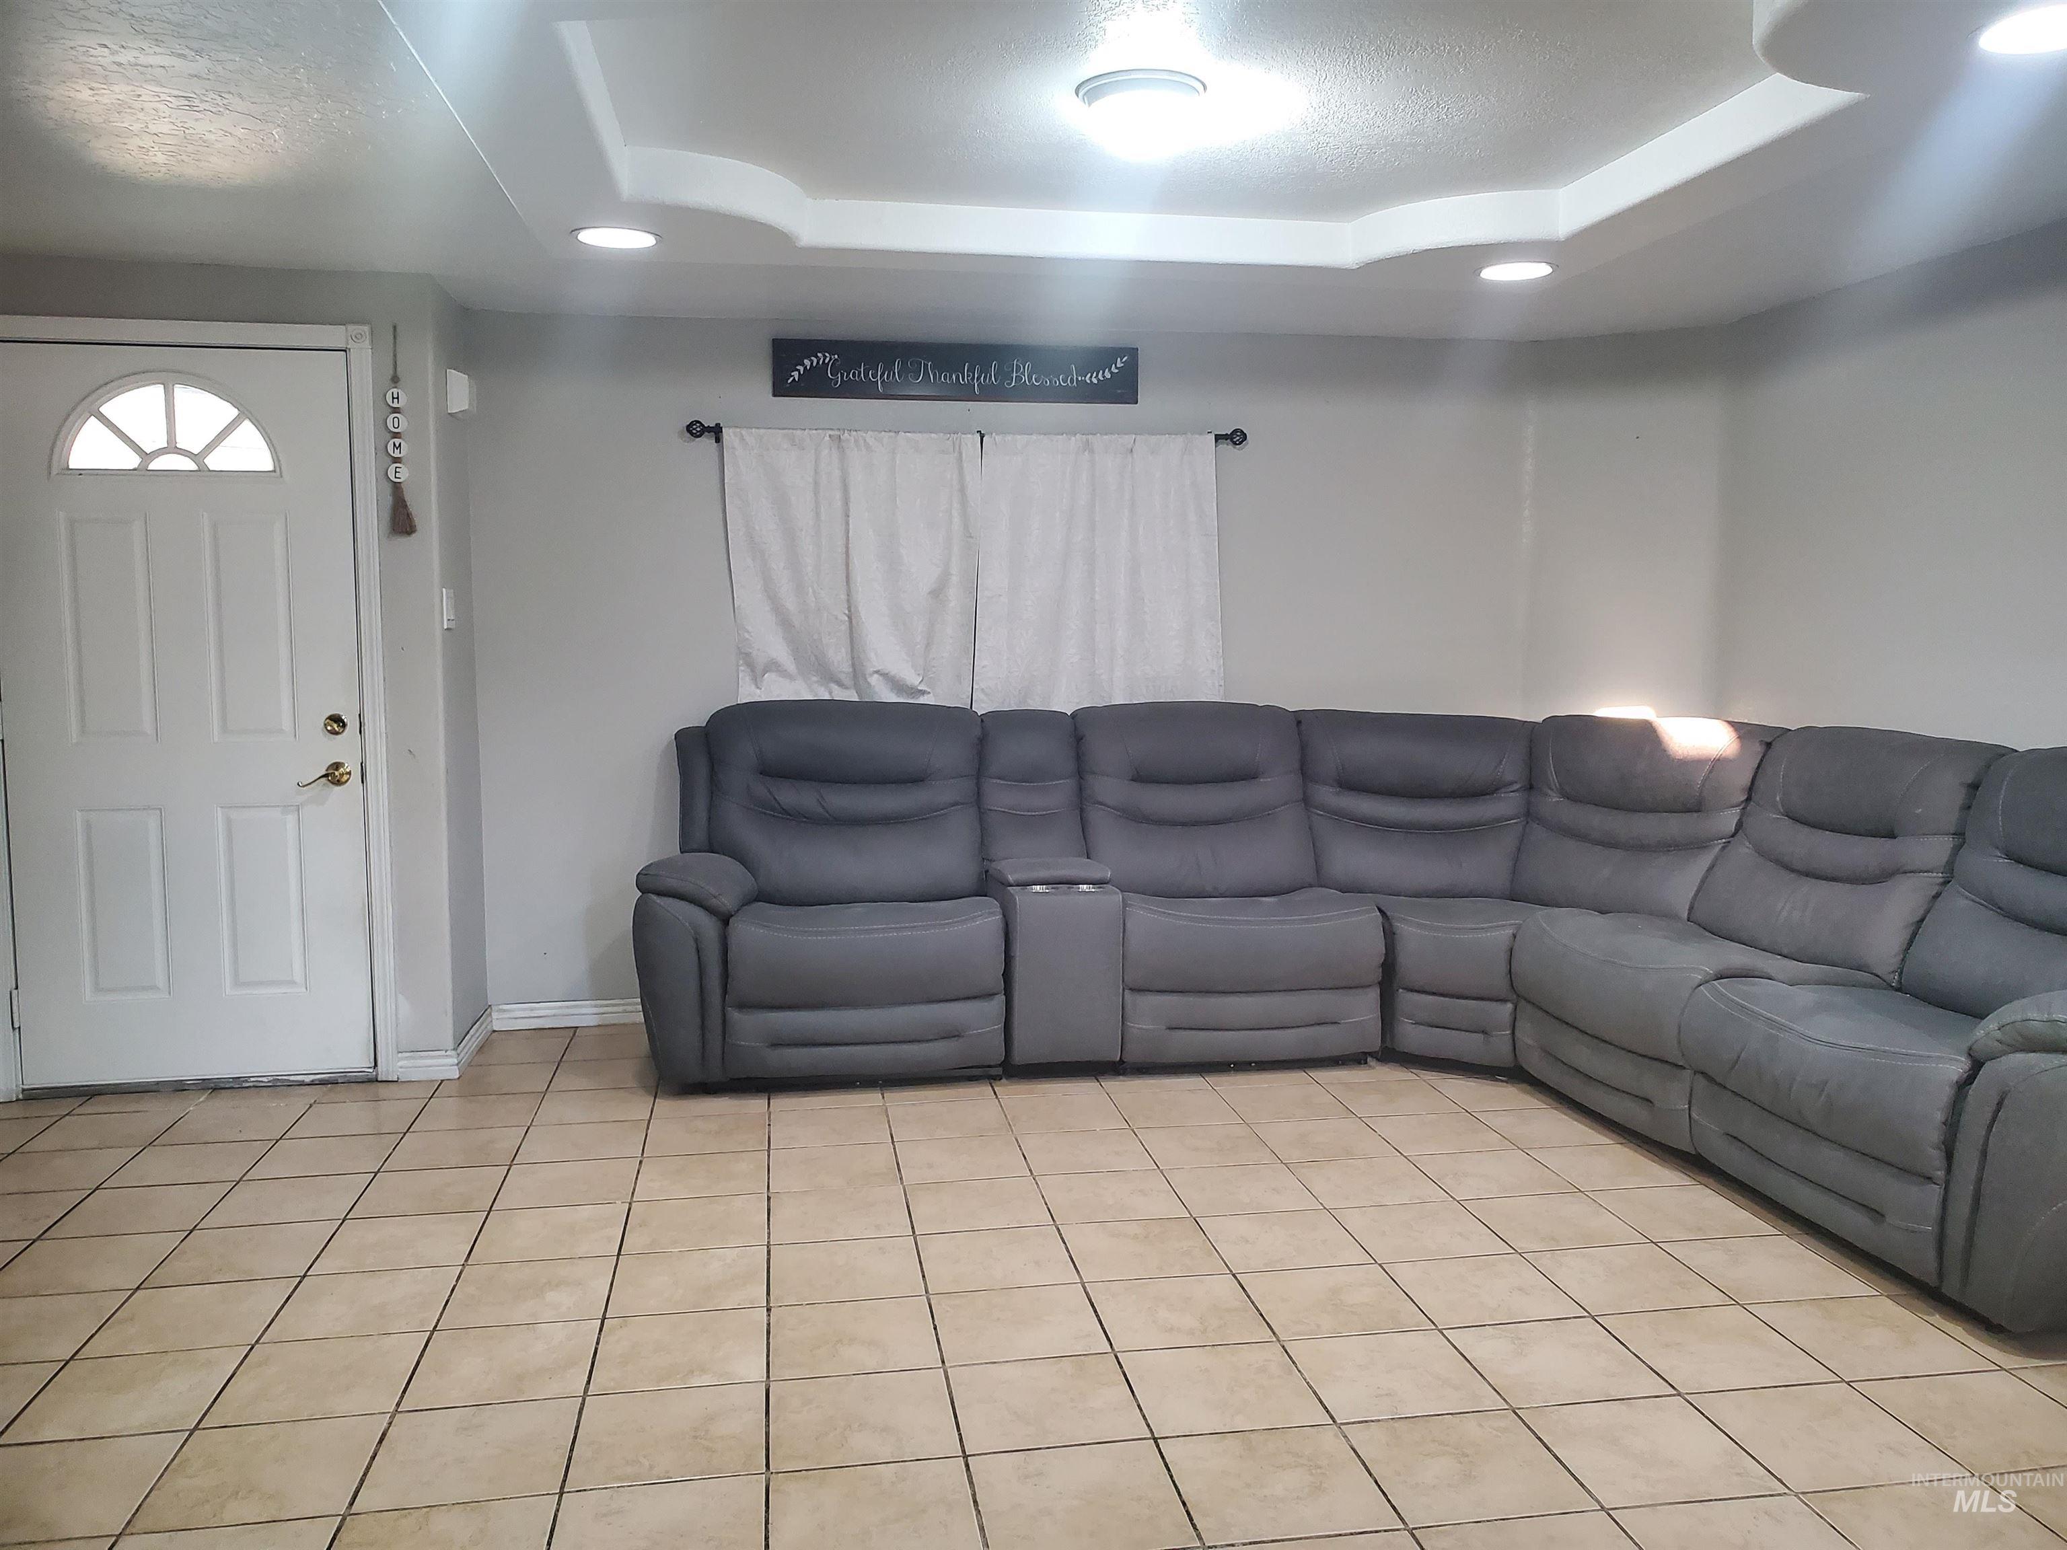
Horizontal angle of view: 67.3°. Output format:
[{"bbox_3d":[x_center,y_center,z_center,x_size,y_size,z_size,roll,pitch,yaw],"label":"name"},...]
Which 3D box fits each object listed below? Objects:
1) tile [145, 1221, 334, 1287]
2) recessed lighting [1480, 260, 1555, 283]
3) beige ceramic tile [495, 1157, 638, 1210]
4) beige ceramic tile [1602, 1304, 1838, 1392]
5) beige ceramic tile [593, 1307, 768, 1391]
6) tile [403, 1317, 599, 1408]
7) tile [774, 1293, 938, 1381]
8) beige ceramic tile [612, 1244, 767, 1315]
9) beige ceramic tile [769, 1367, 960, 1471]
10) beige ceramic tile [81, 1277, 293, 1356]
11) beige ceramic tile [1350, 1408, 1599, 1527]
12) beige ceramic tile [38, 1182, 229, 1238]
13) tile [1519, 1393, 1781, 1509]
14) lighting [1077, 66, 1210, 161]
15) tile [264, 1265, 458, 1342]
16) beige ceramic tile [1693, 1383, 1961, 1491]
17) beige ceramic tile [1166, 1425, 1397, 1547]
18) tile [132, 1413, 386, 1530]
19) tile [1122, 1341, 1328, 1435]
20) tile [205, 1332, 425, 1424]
[{"bbox_3d":[-1.652,1.008,3.260,0.304,0.010,0.299,-1,6,-10],"label":"tile"},{"bbox_3d":[1.345,-1.393,4.310,0.205,0.020,0.205,-1,6,-9],"label":"recessed lighting"},{"bbox_3d":[-1.094,0.969,3.663,0.304,0.010,0.299,-1,6,-10],"label":"beige ceramic tile"},{"bbox_3d":[1.232,1.040,2.813,0.301,0.010,0.295,-1,6,-9],"label":"beige ceramic tile"},{"bbox_3d":[-0.637,1.050,2.824,0.305,0.010,0.303,-1,6,-9],"label":"beige ceramic tile"},{"bbox_3d":[-0.932,1.044,2.743,0.300,0.010,0.300,-1,6,-9],"label":"tile"},{"bbox_3d":[-0.330,1.033,2.844,0.300,0.010,0.300,-1,6,-9],"label":"tile"},{"bbox_3d":[-0.687,1.022,3.120,0.305,0.010,0.303,-1,6,-9],"label":"beige ceramic tile"},{"bbox_3d":[-0.282,1.066,2.561,0.301,0.010,0.295,-1,6,-9],"label":"beige ceramic tile"},{"bbox_3d":[-1.602,1.037,2.964,0.304,0.010,0.299,-1,6,-10],"label":"beige ceramic tile"},{"bbox_3d":[0.672,1.074,2.405,0.300,0.010,0.300,-1,6,-9],"label":"beige ceramic tile"},{"bbox_3d":[-1.994,0.975,3.484,0.301,0.010,0.295,-1,6,-9],"label":"beige ceramic tile"},{"bbox_3d":[0.978,1.075,2.468,0.301,0.010,0.295,-1,6,-9],"label":"tile"},{"bbox_3d":[0.225,-1.372,3.228,0.275,0.095,0.275,0,6,0],"label":"lighting"},{"bbox_3d":[-1.297,1.031,3.019,0.304,0.010,0.299,-1,6,-10],"label":"tile"},{"bbox_3d":[1.289,1.080,2.537,0.304,0.010,0.299,-1,6,-10],"label":"beige ceramic tile"},{"bbox_3d":[0.372,1.091,2.385,0.305,0.010,0.303,-1,6,-9],"label":"beige ceramic tile"},{"bbox_3d":[-1.195,1.090,2.422,0.305,0.010,0.303,-1,6,-9],"label":"tile"},{"bbox_3d":[0.324,1.056,2.661,0.301,0.010,0.295,-1,6,-9],"label":"tile"},{"bbox_3d":[-1.240,1.053,2.703,0.301,0.010,0.295,-1,6,-9],"label":"tile"}]

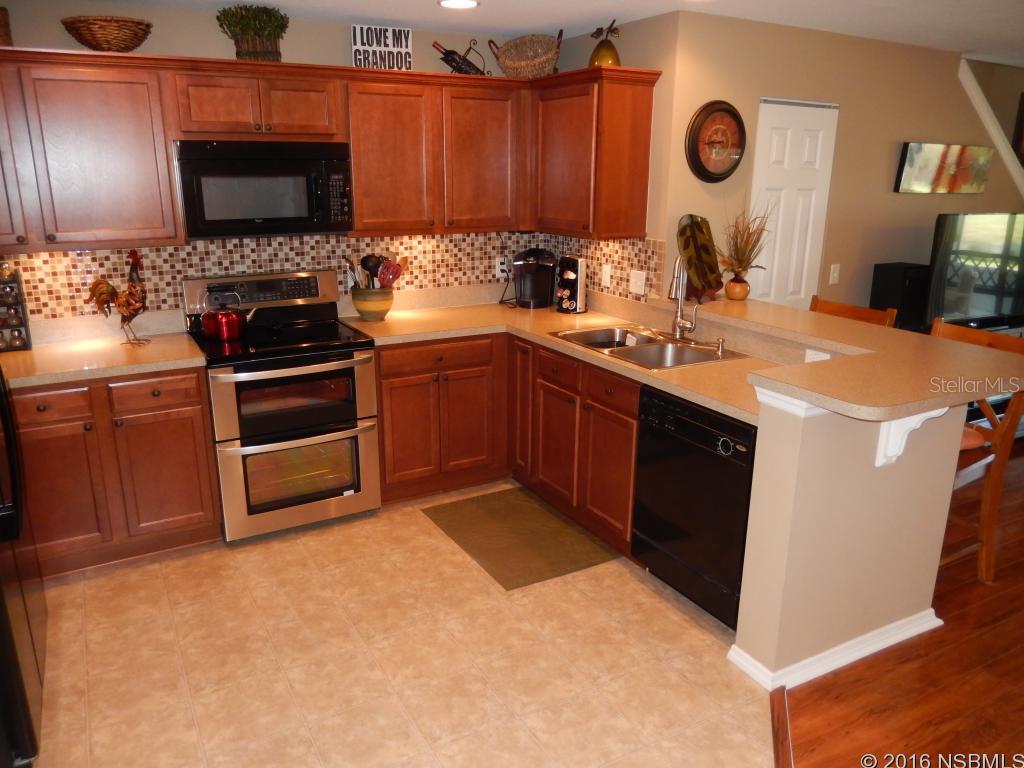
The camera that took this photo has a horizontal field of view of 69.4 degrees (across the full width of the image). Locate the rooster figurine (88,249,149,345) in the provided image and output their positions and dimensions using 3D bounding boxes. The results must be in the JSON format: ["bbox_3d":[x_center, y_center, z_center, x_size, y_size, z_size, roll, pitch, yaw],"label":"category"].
[{"bbox_3d":[-1.842,-0.410,3.459,0.291,0.434,0.131,-1,16,-4],"label":"rooster figurine"}]

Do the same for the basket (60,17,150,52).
[{"bbox_3d":[-1.738,-1.480,3.202,0.350,0.145,0.330,-8,18,-28],"label":"basket"}]

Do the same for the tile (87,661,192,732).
[{"bbox_3d":[-1.282,1.046,2.540,0.304,0.010,0.306,-9,18,-29],"label":"tile"}]

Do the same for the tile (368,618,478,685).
[{"bbox_3d":[-0.335,0.996,2.707,0.304,0.010,0.304,-9,18,-28],"label":"tile"}]

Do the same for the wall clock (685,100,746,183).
[{"bbox_3d":[1.038,-1.224,3.751,0.392,0.392,0.042,-8,18,-28],"label":"wall clock"}]

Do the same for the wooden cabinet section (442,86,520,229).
[{"bbox_3d":[-0.227,-1.220,4.043,0.445,0.710,0.320,-8,18,-27],"label":"wooden cabinet section"}]

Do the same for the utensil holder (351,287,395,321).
[{"bbox_3d":[-0.771,-0.445,4.108,0.225,0.178,0.225,0,16,0],"label":"utensil holder"}]

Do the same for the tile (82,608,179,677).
[{"bbox_3d":[-1.435,0.970,2.803,0.303,0.010,0.303,-8,18,-28],"label":"tile"}]

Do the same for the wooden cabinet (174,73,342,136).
[{"bbox_3d":[-1.218,-1.302,3.516,0.765,0.281,0.339,-9,18,-28],"label":"wooden cabinet"}]

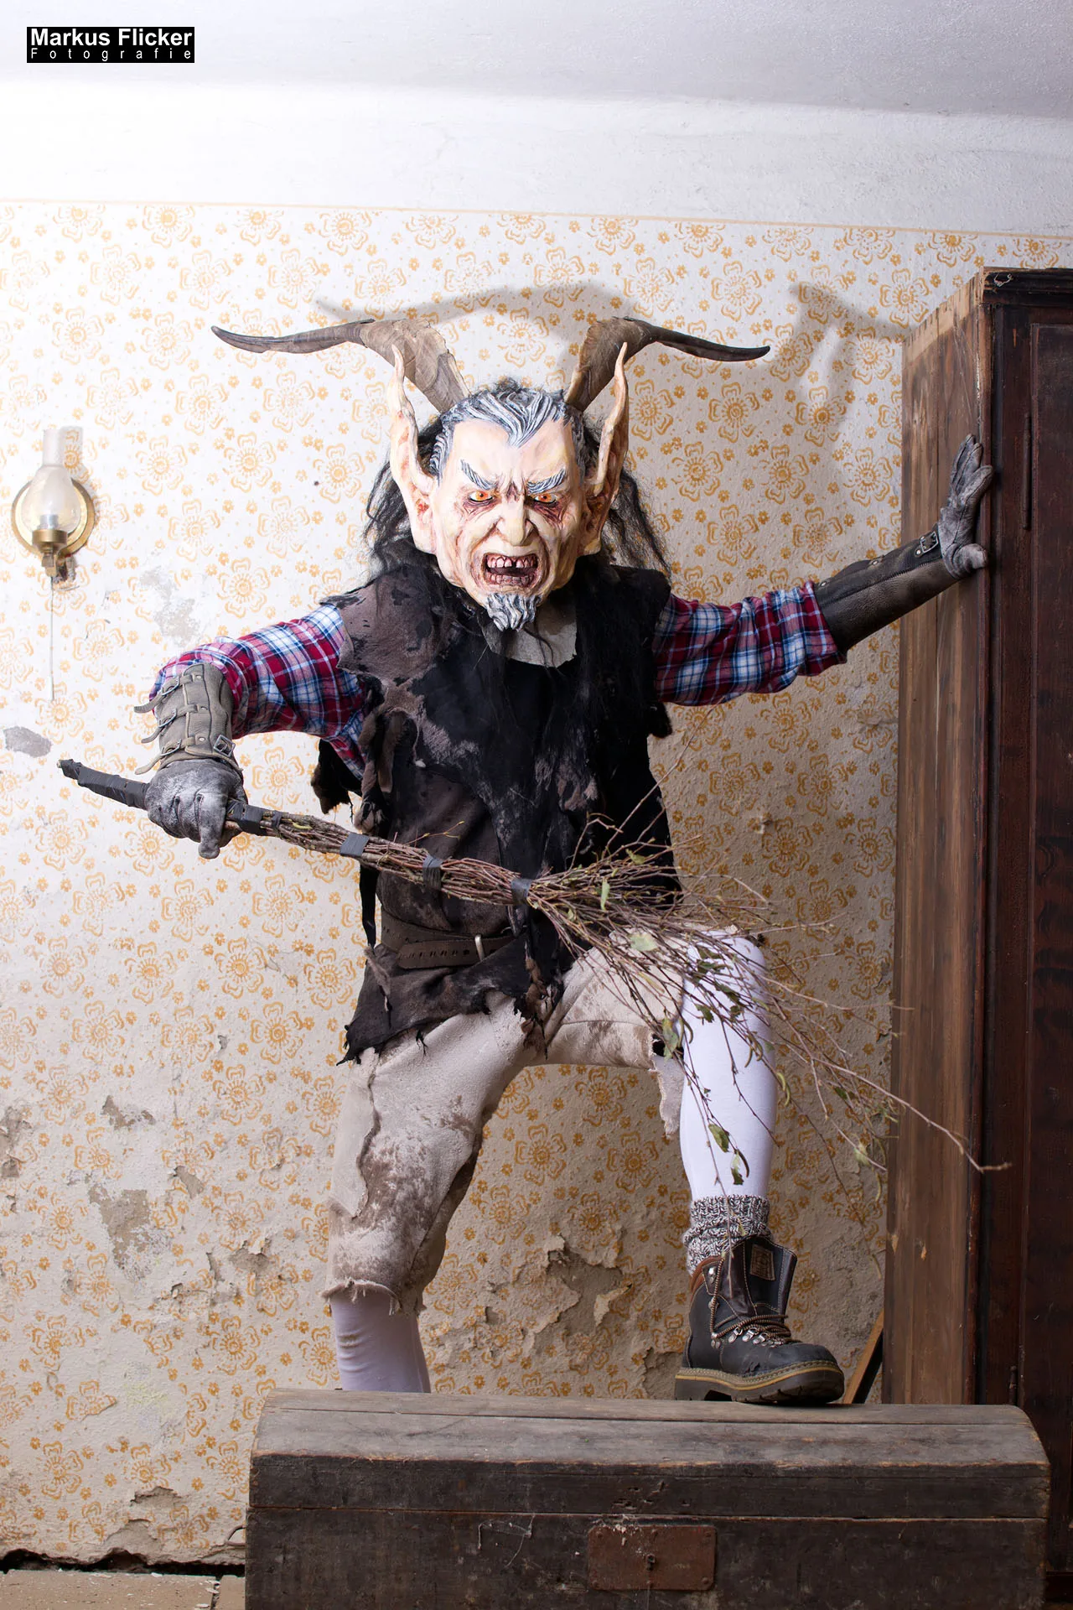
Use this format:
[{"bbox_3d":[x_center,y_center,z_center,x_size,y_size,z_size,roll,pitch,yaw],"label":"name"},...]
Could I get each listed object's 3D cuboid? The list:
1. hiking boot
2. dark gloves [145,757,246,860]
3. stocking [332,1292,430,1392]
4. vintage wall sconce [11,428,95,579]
[{"bbox_3d":[0.301,0.699,4.250,0.110,0.220,0.282,2,-5,-38],"label":"hiking boot"},{"bbox_3d":[-0.444,0.004,4.080,0.128,0.130,0.125,1,-1,3],"label":"dark gloves"},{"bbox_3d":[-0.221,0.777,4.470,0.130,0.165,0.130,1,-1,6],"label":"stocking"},{"bbox_3d":[-0.813,-0.508,5.260,0.142,0.250,0.135,1,-1,-1],"label":"vintage wall sconce"}]

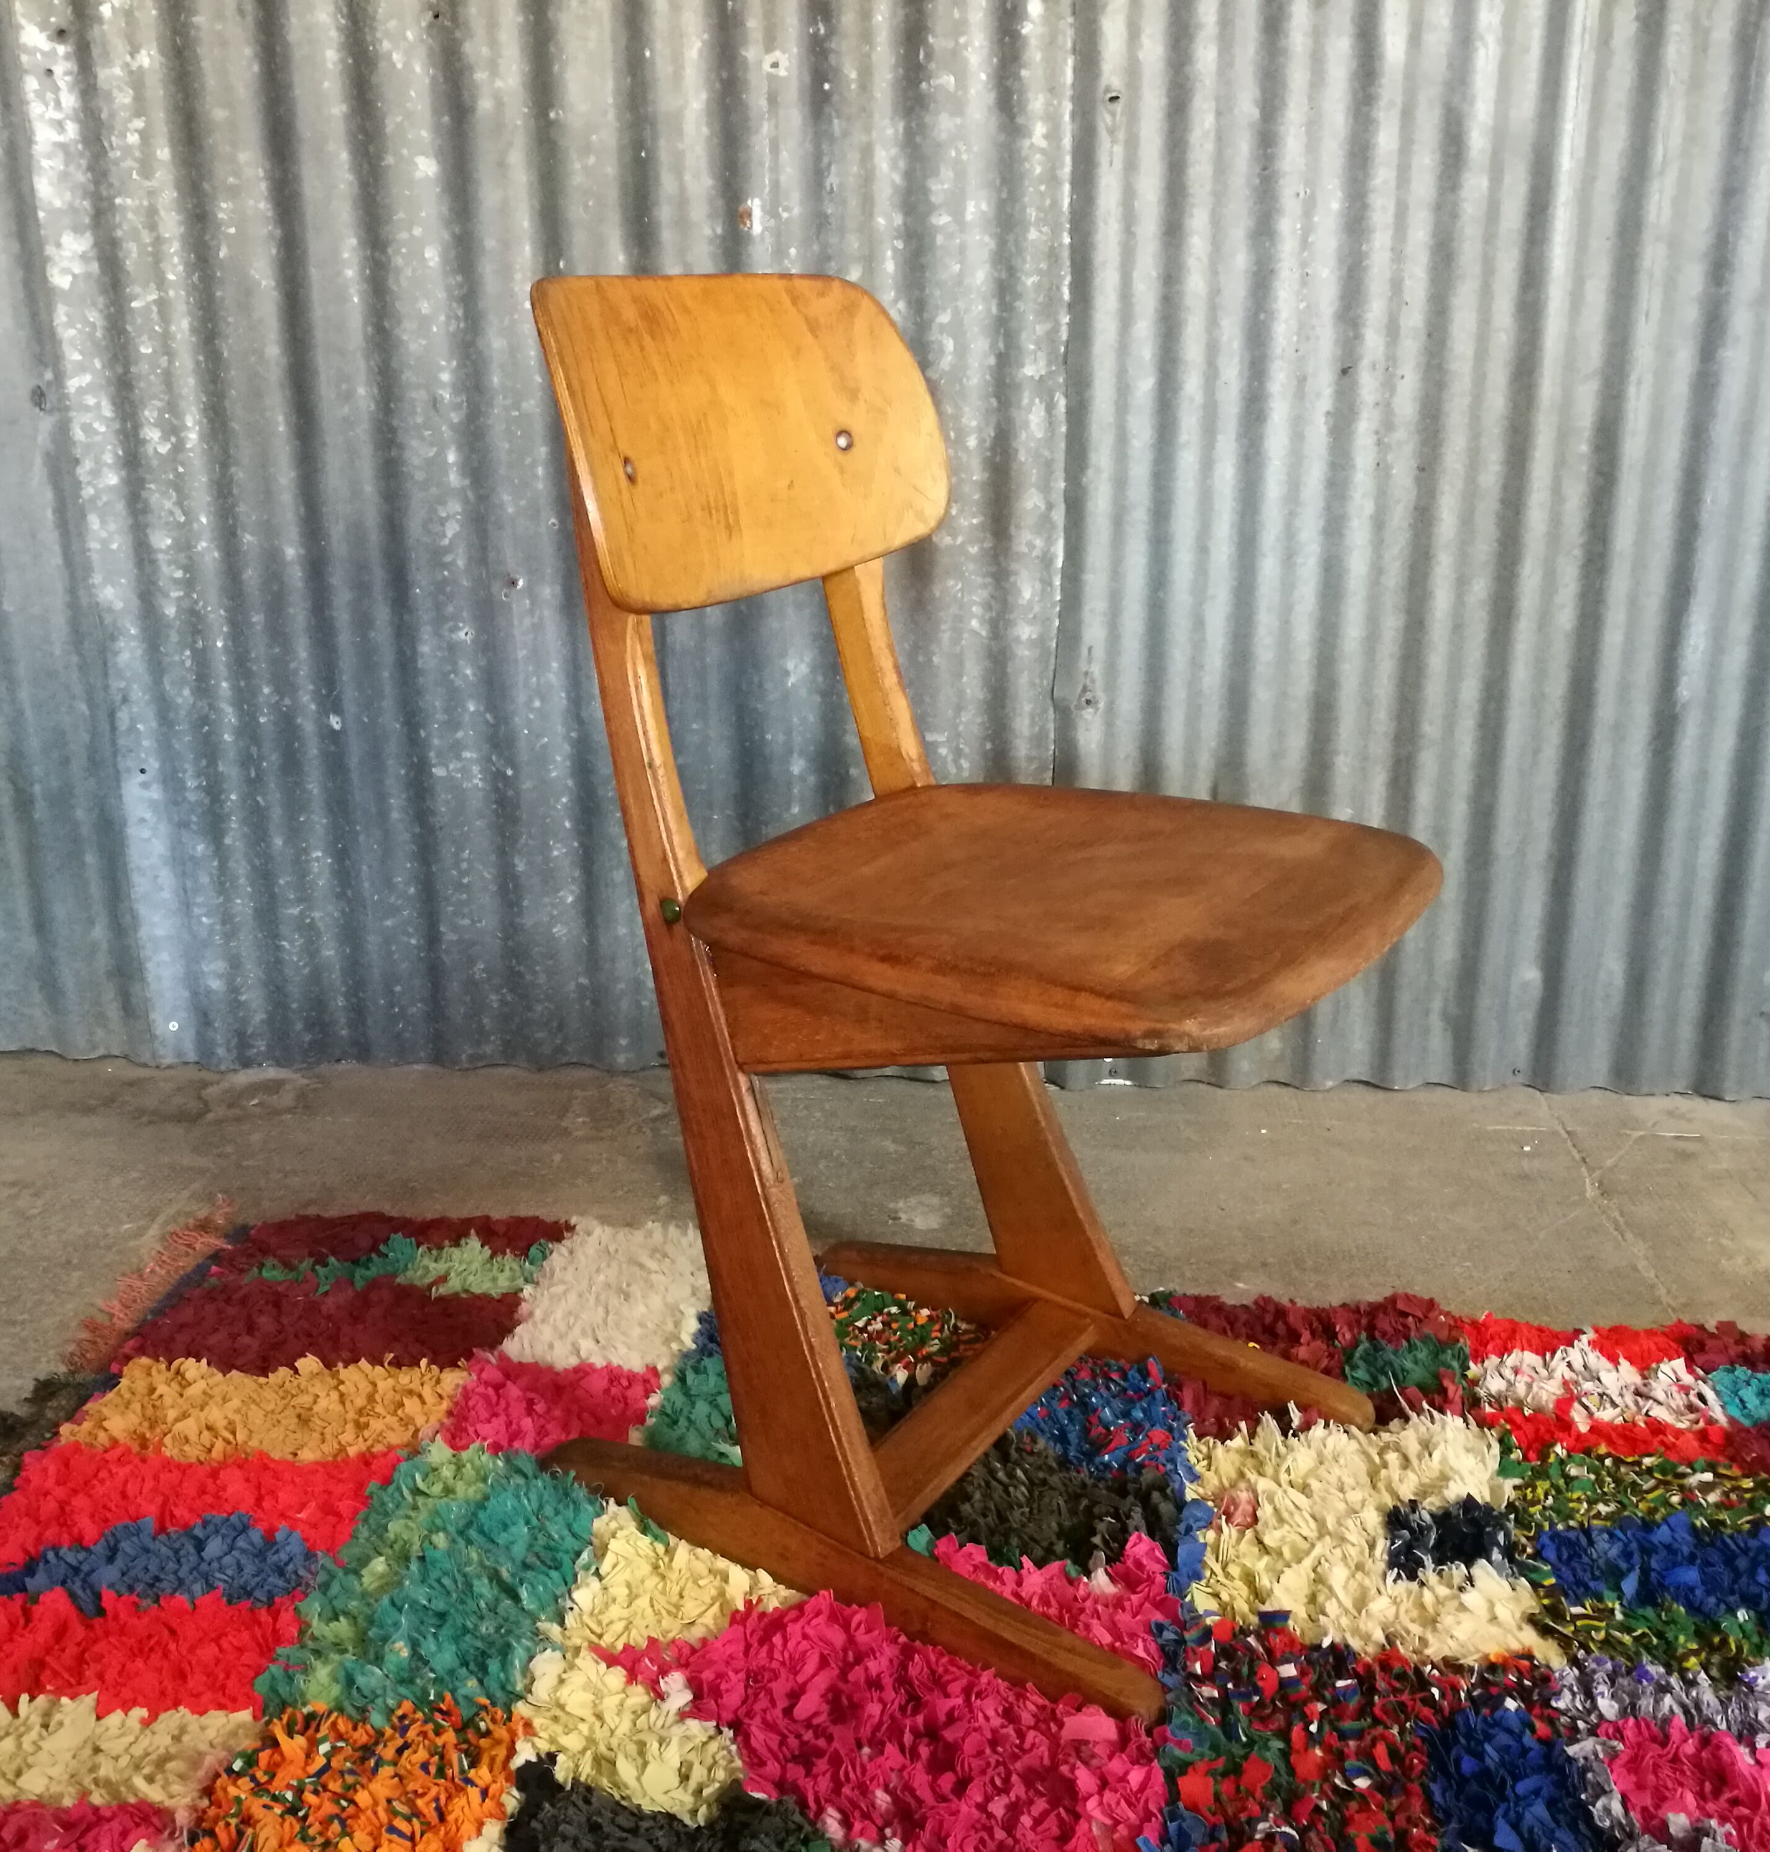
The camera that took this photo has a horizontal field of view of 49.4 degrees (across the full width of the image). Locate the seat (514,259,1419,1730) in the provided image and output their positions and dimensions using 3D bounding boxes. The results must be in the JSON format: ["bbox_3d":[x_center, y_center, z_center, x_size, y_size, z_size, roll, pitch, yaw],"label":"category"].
[{"bbox_3d":[0.064,0.012,1.089,0.453,0.718,0.383,11,21,31],"label":"seat"}]

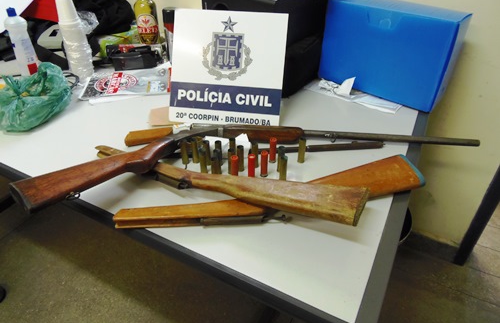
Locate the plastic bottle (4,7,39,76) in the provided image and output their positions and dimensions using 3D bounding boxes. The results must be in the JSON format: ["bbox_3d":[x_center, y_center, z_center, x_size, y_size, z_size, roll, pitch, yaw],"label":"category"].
[{"bbox_3d":[-0.740,-0.383,1.125,0.066,0.228,0.066,24,42,29],"label":"plastic bottle"}]

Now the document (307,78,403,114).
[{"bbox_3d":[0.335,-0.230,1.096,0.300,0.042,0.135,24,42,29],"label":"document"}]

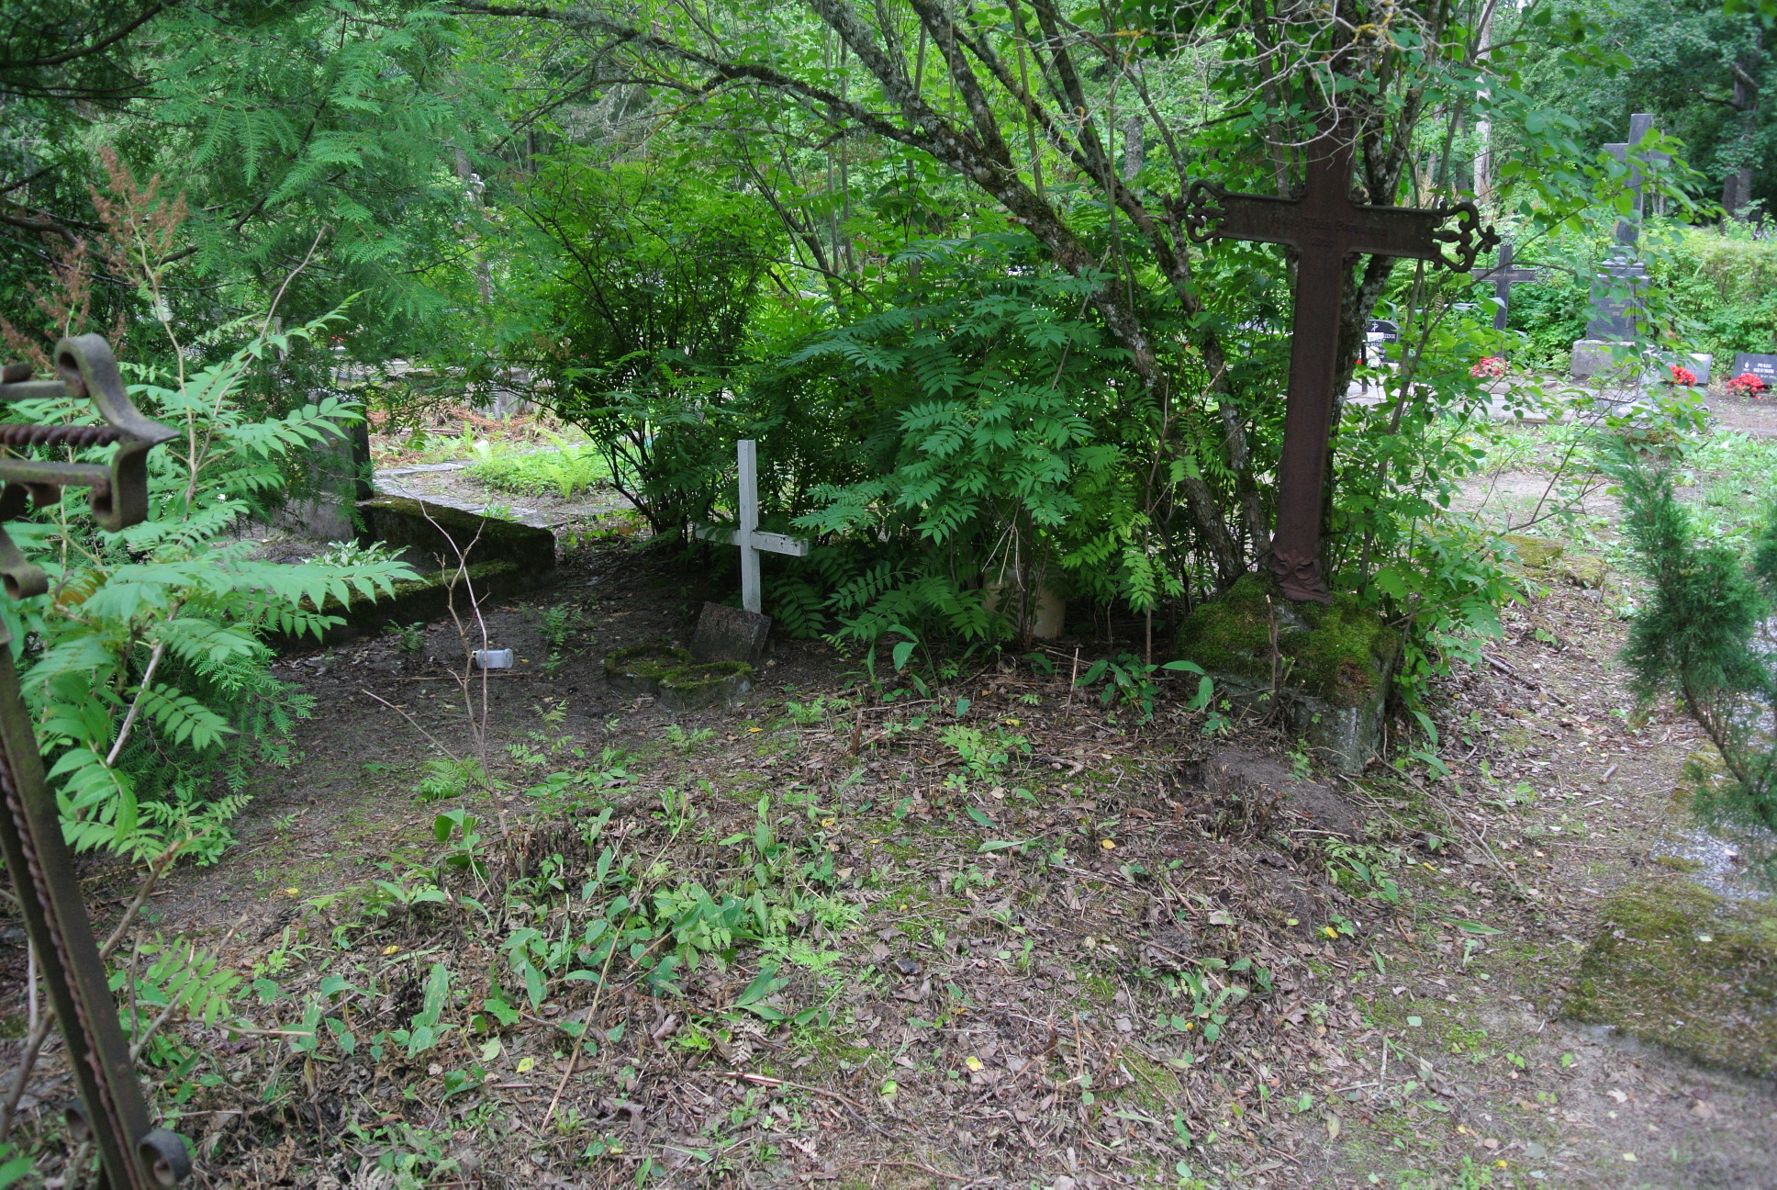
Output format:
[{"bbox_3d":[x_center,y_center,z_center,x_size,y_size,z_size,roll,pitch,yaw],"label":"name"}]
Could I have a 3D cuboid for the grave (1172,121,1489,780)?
[{"bbox_3d":[1.378,-0.602,4.266,0.950,2.060,0.660,8,17,29],"label":"grave"}]

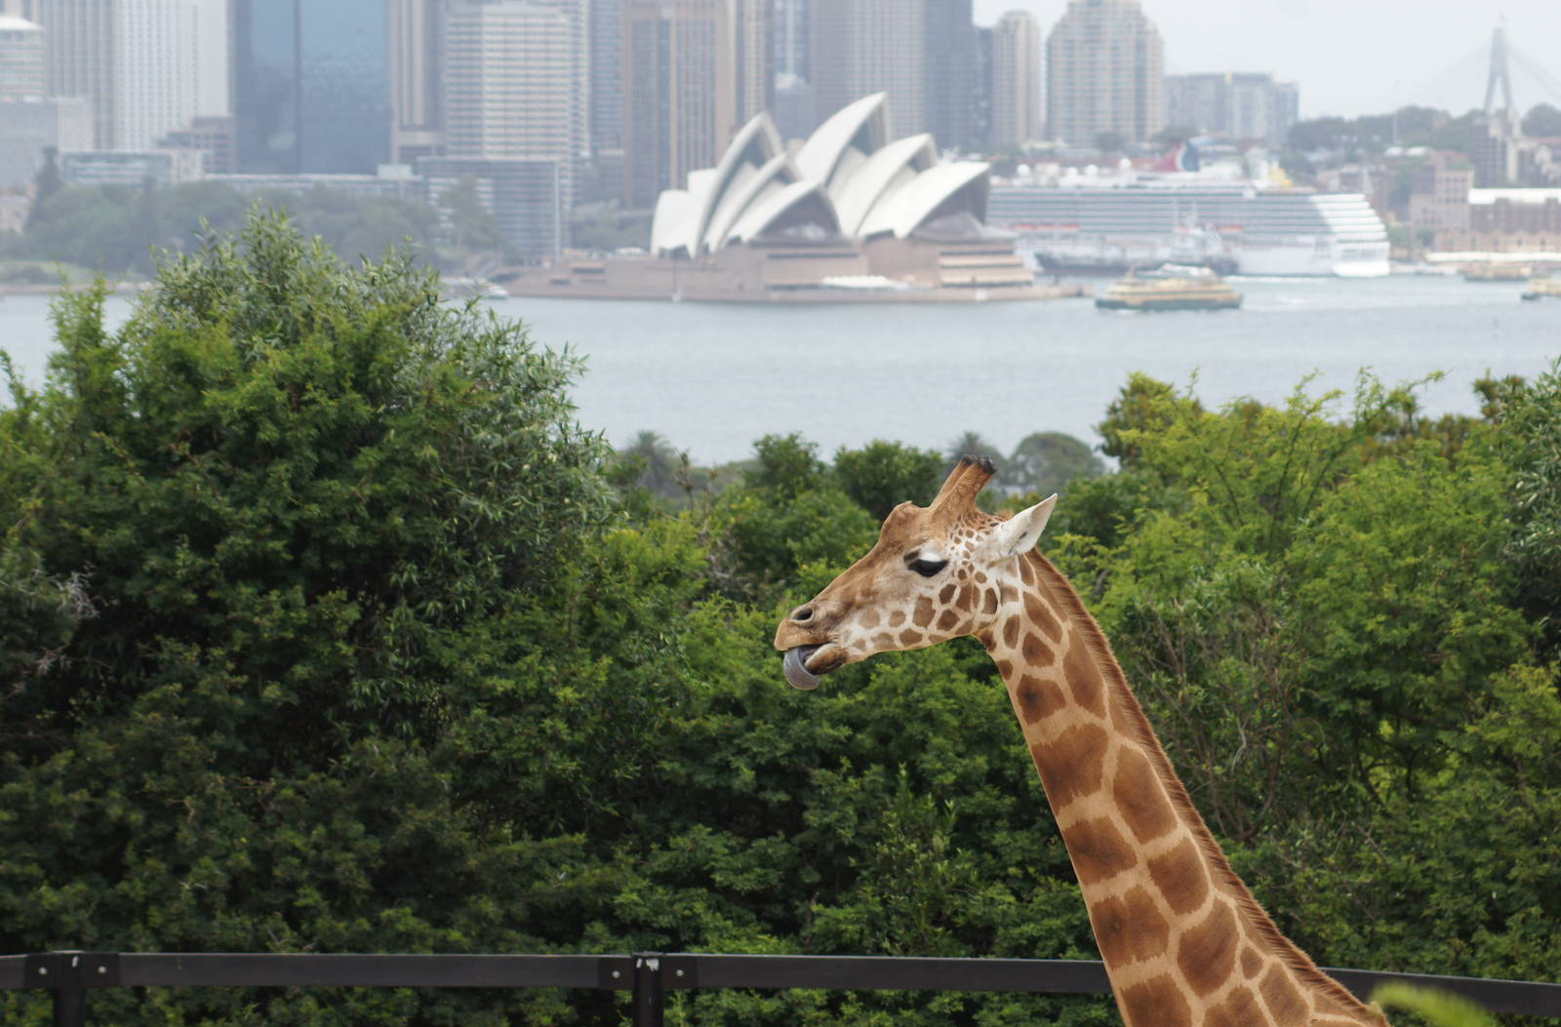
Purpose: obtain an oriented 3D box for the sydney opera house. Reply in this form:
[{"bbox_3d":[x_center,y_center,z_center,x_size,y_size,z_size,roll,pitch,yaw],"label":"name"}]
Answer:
[{"bbox_3d":[1.470,-109.730,2690.000,108.000,68.500,168.000,-2,4,-41],"label":"sydney opera house"}]

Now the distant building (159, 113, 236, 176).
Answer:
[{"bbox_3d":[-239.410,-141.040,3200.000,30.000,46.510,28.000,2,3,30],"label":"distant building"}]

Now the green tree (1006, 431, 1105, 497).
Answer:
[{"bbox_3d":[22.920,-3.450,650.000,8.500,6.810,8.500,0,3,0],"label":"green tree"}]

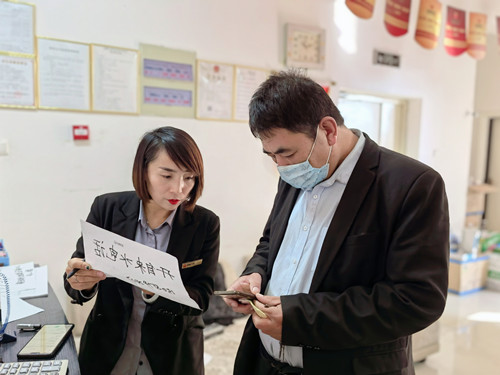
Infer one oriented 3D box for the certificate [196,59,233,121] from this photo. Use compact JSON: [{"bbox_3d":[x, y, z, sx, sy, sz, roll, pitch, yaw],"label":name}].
[{"bbox_3d":[-0.258,-0.720,2.928,0.310,0.435,0.020,-1,5,-25],"label":"certificate"}]

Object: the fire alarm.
[{"bbox_3d":[-1.101,-0.355,2.545,0.090,0.092,0.040,-1,5,-25],"label":"fire alarm"}]

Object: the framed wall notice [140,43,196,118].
[{"bbox_3d":[-0.578,-0.744,2.774,0.396,0.485,0.020,-1,5,-25],"label":"framed wall notice"}]

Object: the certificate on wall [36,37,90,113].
[{"bbox_3d":[-1.181,-0.709,2.490,0.309,0.444,0.020,-1,5,-25],"label":"certificate on wall"}]

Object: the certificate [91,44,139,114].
[{"bbox_3d":[-0.900,-0.714,2.623,0.313,0.443,0.020,-1,5,-25],"label":"certificate"}]

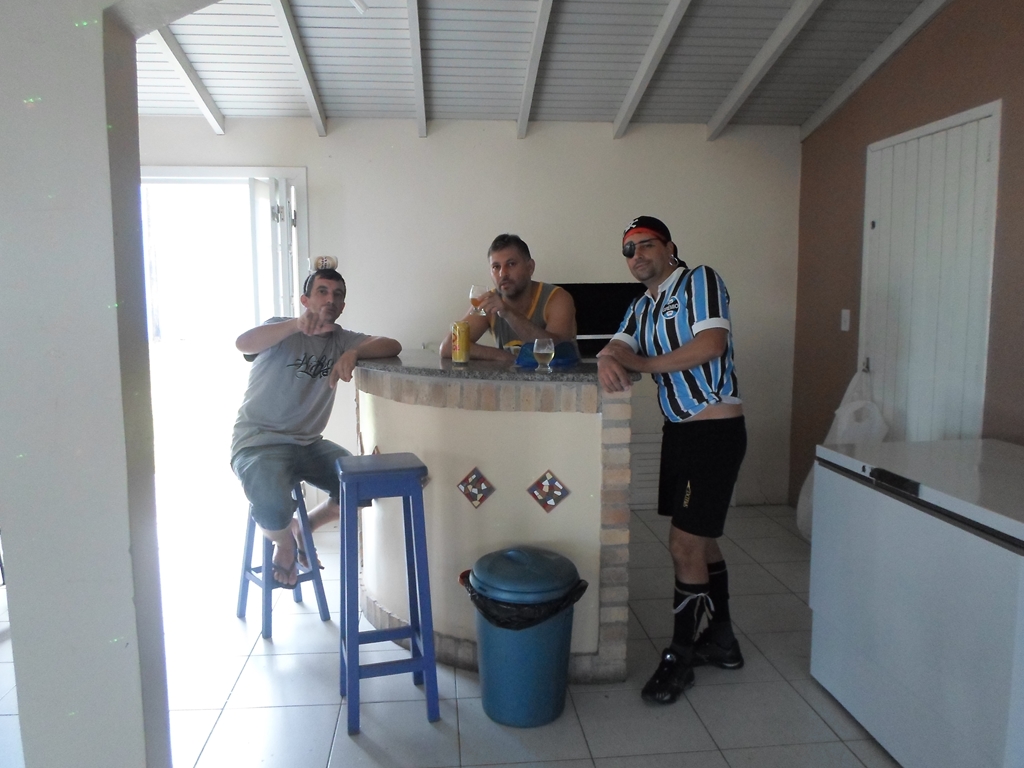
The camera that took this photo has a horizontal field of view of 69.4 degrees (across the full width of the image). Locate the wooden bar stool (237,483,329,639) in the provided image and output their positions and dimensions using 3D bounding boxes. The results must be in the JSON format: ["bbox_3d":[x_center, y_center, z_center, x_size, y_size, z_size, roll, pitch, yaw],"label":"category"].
[{"bbox_3d":[-1.002,0.721,3.211,0.300,0.630,0.300,-5,8,-38],"label":"wooden bar stool"}]

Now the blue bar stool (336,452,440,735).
[{"bbox_3d":[-0.432,0.687,2.499,0.295,0.860,0.285,-2,7,-17],"label":"blue bar stool"}]

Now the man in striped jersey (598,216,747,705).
[{"bbox_3d":[0.569,0.262,2.628,0.500,1.680,0.530,6,8,40],"label":"man in striped jersey"}]

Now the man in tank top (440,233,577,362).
[{"bbox_3d":[-0.025,0.157,3.487,0.620,1.690,0.550,0,6,1],"label":"man in tank top"}]

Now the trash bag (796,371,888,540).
[{"bbox_3d":[1.798,0.404,4.126,0.400,0.930,0.600,0,6,-6],"label":"trash bag"}]

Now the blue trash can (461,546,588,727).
[{"bbox_3d":[0.041,0.835,2.552,0.410,0.560,0.390,0,6,0],"label":"blue trash can"}]

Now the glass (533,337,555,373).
[{"bbox_3d":[0.117,-0.106,2.667,0.076,0.116,0.076,0,6,-6],"label":"glass"}]

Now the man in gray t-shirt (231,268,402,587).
[{"bbox_3d":[-0.827,0.171,3.110,0.700,1.310,0.680,-2,7,-20],"label":"man in gray t-shirt"}]

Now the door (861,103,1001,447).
[{"bbox_3d":[2.040,-0.142,3.750,0.080,2.240,0.980,0,6,-6],"label":"door"}]

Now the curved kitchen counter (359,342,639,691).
[{"bbox_3d":[-0.148,0.472,3.143,1.100,1.145,1.120,0,6,-6],"label":"curved kitchen counter"}]

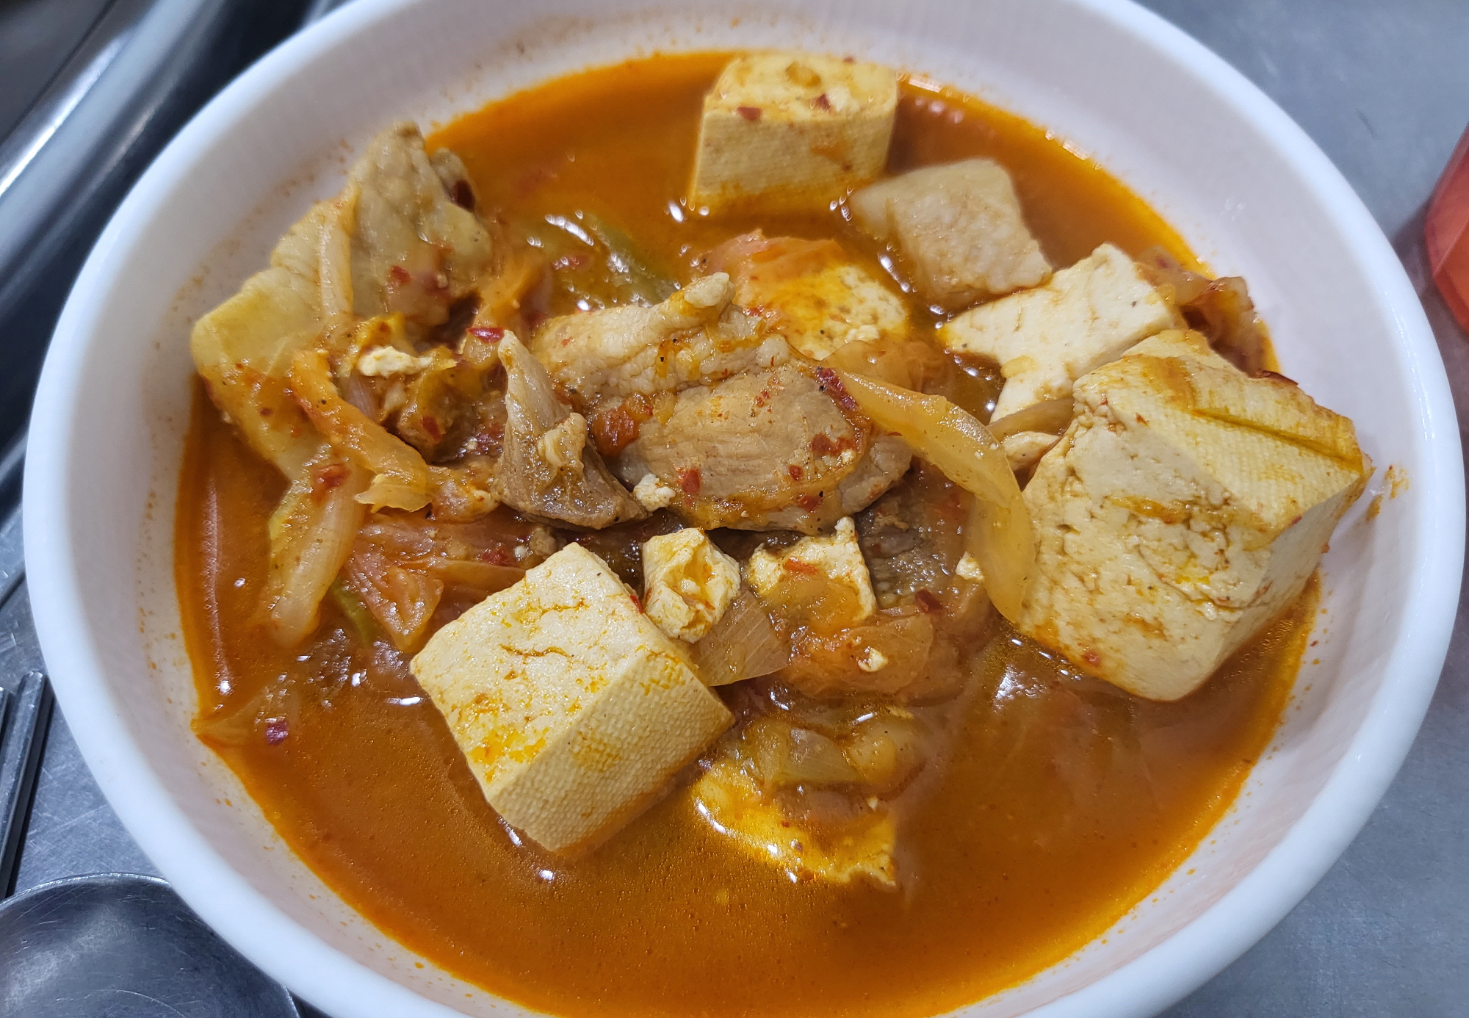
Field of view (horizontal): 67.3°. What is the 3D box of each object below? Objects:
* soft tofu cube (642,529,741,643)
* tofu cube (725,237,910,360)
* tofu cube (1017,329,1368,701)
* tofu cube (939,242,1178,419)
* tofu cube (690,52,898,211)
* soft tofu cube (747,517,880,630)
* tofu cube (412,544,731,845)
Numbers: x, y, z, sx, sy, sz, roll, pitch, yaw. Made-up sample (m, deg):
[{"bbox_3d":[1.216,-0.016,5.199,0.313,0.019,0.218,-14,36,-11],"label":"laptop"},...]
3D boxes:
[{"bbox_3d":[-0.007,0.013,0.176,0.013,0.013,0.013,-26,65,-13],"label":"soft tofu cube"},{"bbox_3d":[0.016,-0.034,0.216,0.026,0.022,0.023,-26,65,-13],"label":"tofu cube"},{"bbox_3d":[0.073,0.001,0.176,0.025,0.039,0.036,-24,51,-20],"label":"tofu cube"},{"bbox_3d":[0.059,-0.029,0.209,0.036,0.025,0.021,-24,64,-3],"label":"tofu cube"},{"bbox_3d":[0.013,-0.073,0.231,0.036,0.030,0.030,7,39,7],"label":"tofu cube"},{"bbox_3d":[0.013,0.011,0.178,0.018,0.013,0.015,-15,63,-8],"label":"soft tofu cube"},{"bbox_3d":[-0.024,0.033,0.178,0.032,0.032,0.034,-42,41,-8],"label":"tofu cube"}]

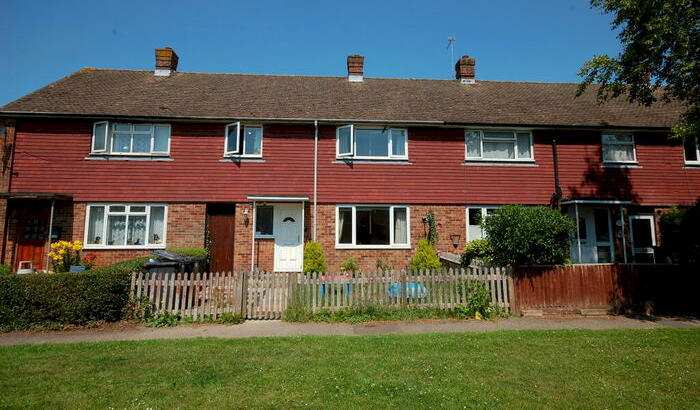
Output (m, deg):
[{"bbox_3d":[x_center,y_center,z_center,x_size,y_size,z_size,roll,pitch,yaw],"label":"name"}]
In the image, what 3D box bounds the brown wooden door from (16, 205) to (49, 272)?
[{"bbox_3d":[-9.153,0.950,10.693,0.810,2.000,0.100,0,-7,-4],"label":"brown wooden door"}]

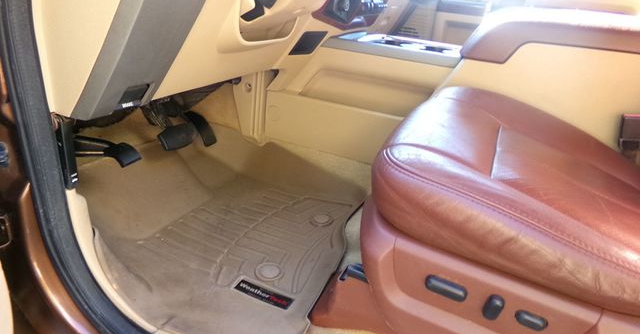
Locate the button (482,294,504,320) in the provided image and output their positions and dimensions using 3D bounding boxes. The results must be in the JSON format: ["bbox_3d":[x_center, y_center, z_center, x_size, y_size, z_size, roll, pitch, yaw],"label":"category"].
[{"bbox_3d":[0.257,0.207,0.661,0.026,0.040,0.016,14,39,25],"label":"button"}]

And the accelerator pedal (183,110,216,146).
[{"bbox_3d":[-0.352,-0.114,1.325,0.032,0.120,0.050,-10,26,38],"label":"accelerator pedal"}]

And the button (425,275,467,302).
[{"bbox_3d":[0.195,0.189,0.689,0.065,0.019,0.014,14,39,25],"label":"button"}]

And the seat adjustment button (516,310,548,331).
[{"bbox_3d":[0.305,0.220,0.638,0.043,0.018,0.014,14,39,25],"label":"seat adjustment button"}]

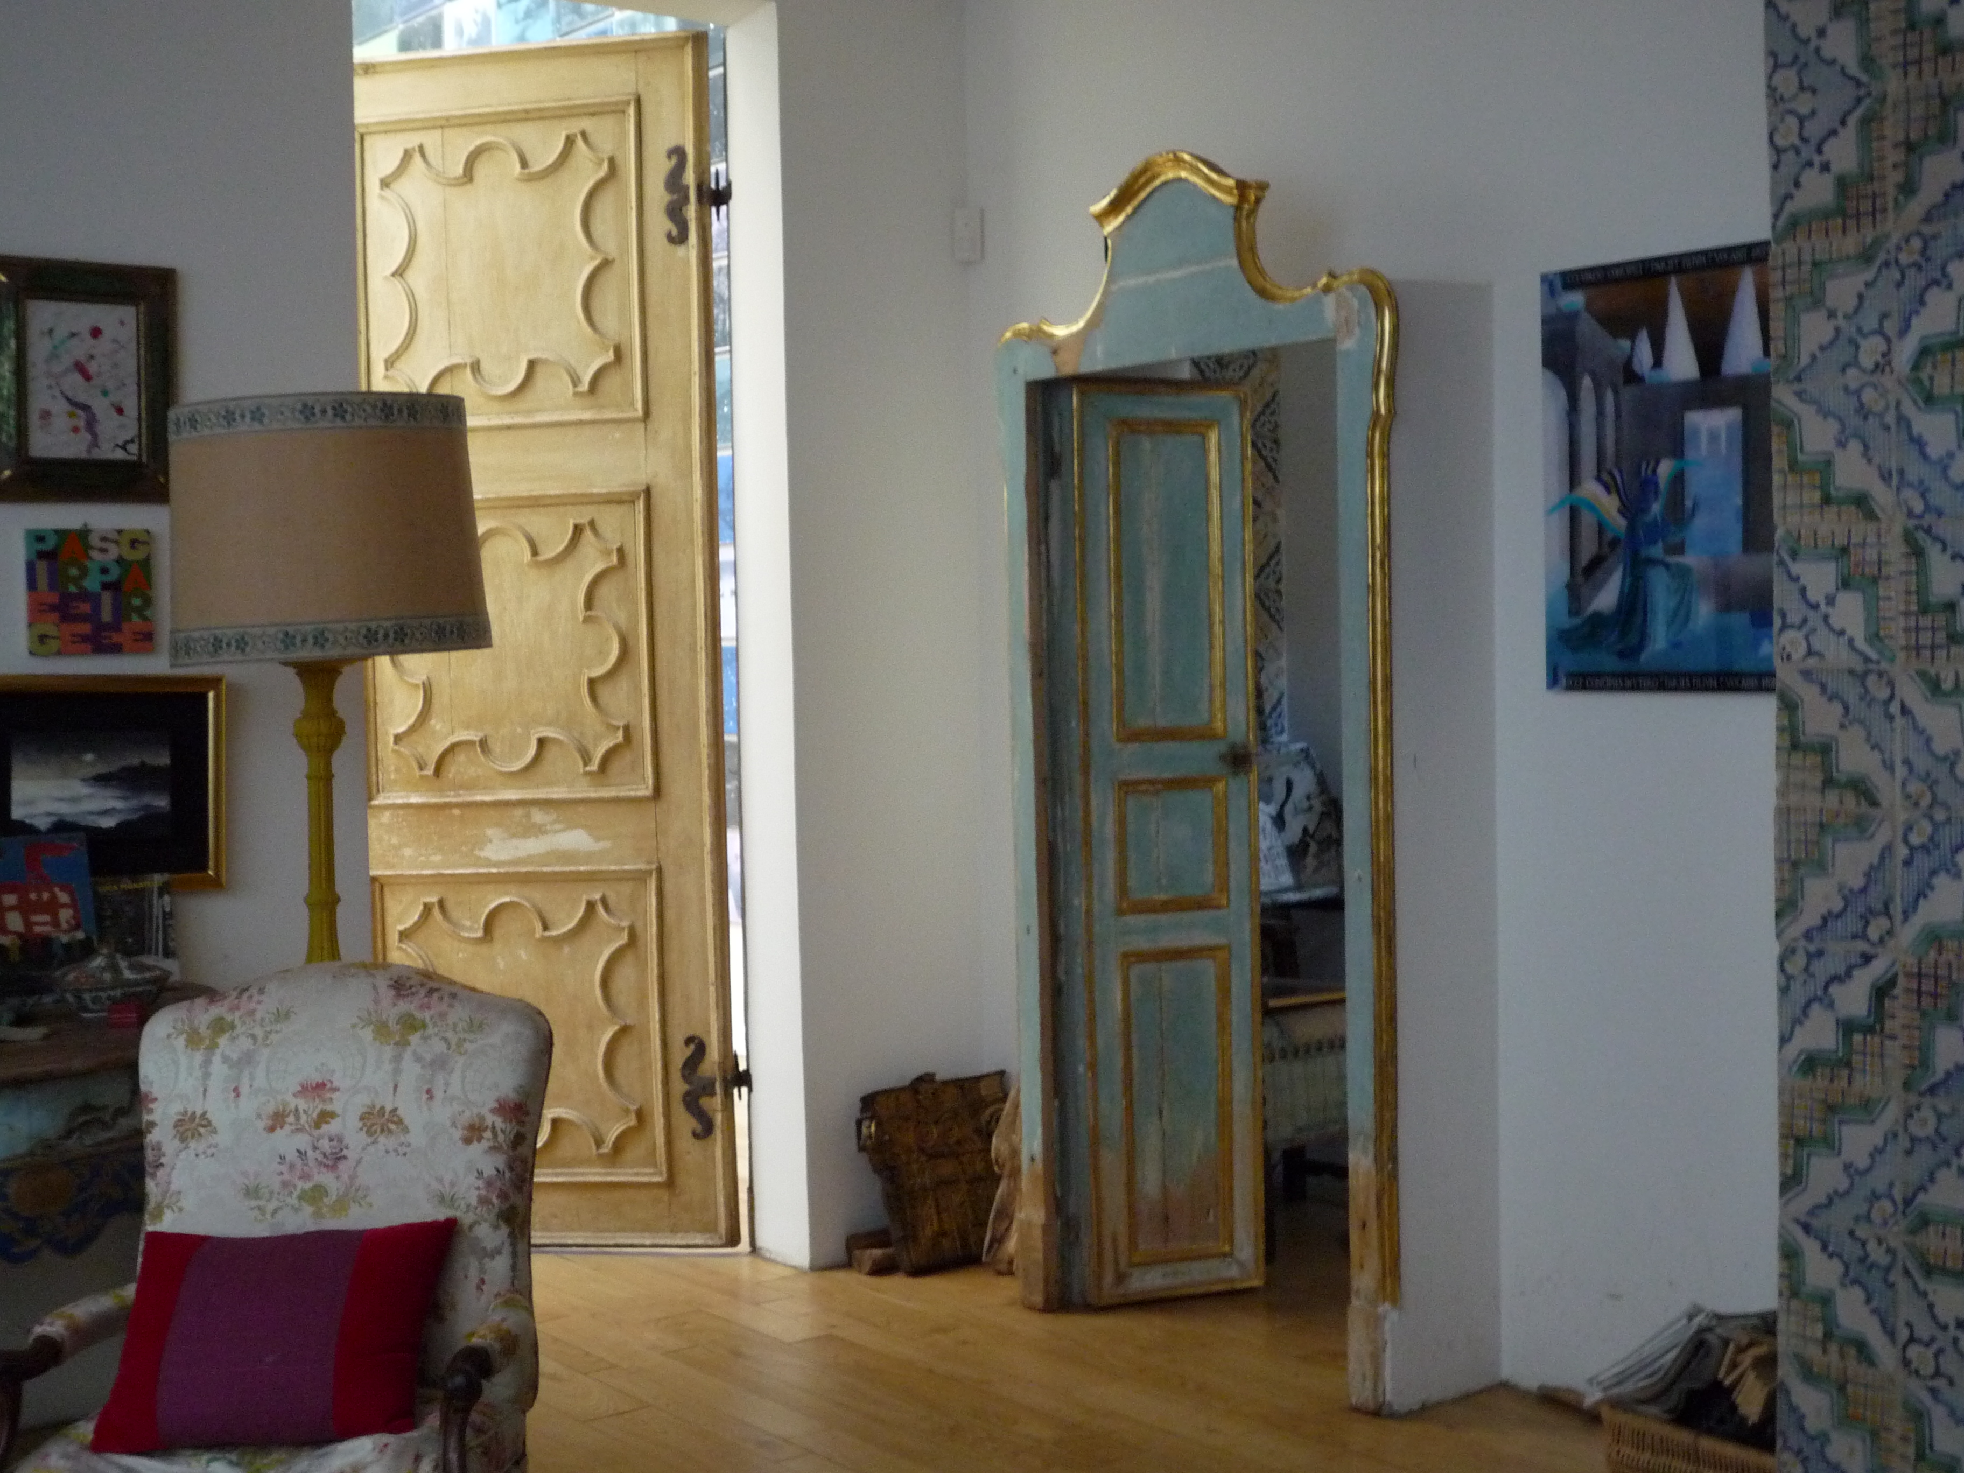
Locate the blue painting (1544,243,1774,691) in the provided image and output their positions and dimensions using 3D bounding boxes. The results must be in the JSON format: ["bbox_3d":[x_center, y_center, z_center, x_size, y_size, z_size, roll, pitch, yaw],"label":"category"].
[{"bbox_3d":[1.185,-0.452,4.306,0.020,0.751,0.537,-3,3,-40],"label":"blue painting"}]

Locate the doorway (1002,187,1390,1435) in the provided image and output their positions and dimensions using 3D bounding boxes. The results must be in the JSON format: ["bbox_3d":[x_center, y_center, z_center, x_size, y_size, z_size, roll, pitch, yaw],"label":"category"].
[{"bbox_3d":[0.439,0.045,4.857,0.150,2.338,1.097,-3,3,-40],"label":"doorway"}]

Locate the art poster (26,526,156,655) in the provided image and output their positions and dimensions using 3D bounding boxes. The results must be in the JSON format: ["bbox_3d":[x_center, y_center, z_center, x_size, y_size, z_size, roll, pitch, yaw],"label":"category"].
[{"bbox_3d":[-1.605,-0.261,4.514,0.223,0.223,0.025,-3,3,-40],"label":"art poster"}]

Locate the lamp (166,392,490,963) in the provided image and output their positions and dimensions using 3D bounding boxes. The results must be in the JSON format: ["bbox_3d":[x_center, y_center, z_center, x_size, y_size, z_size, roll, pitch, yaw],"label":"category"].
[{"bbox_3d":[-1.078,0.361,4.172,0.540,1.831,0.540,-2,3,-15],"label":"lamp"}]

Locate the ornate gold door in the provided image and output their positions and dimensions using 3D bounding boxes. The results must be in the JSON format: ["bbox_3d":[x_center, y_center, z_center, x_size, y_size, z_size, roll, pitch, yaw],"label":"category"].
[{"bbox_3d":[-1.102,-0.200,5.902,1.037,2.796,0.060,-1,2,13],"label":"ornate gold door"}]

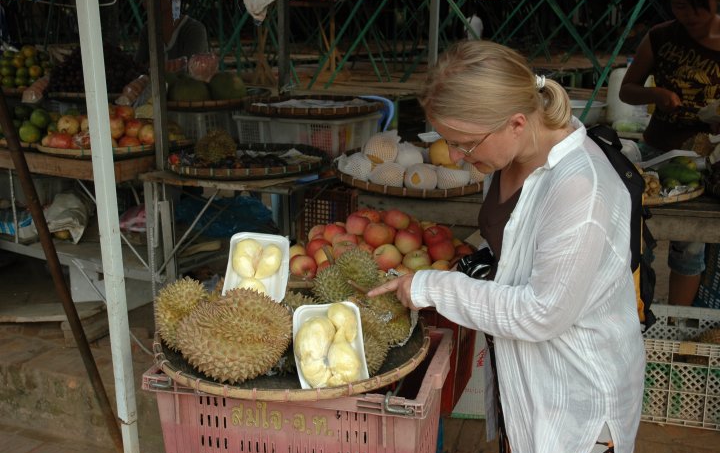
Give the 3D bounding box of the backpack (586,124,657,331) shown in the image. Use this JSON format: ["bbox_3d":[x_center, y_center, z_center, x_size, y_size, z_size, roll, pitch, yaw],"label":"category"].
[{"bbox_3d":[0.522,0.004,1.720,0.160,0.430,0.280,-13,17,-11],"label":"backpack"}]

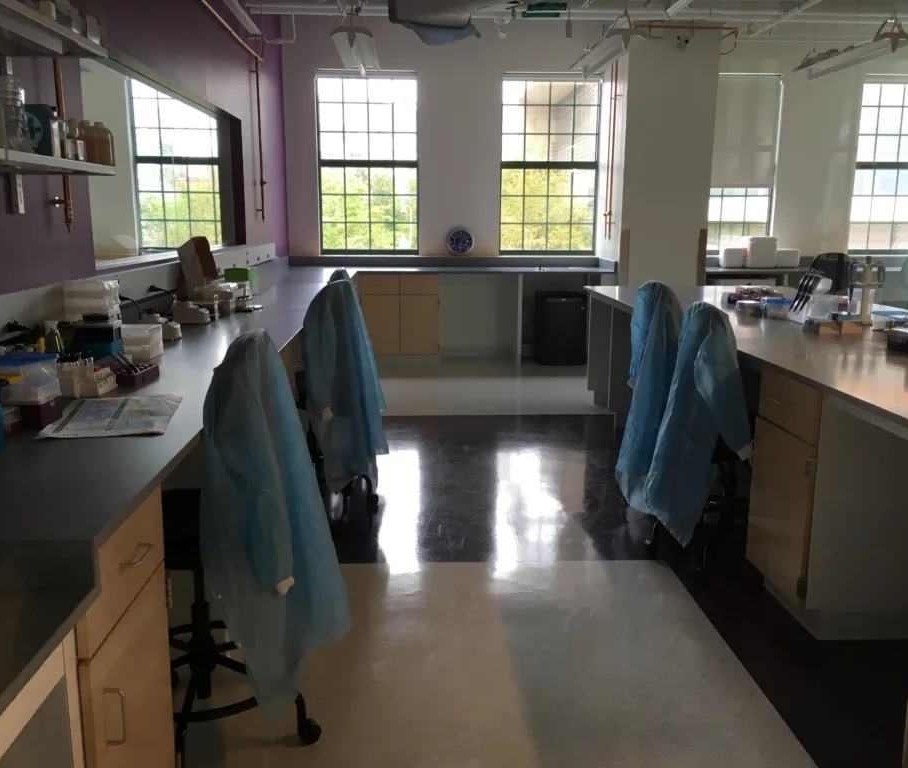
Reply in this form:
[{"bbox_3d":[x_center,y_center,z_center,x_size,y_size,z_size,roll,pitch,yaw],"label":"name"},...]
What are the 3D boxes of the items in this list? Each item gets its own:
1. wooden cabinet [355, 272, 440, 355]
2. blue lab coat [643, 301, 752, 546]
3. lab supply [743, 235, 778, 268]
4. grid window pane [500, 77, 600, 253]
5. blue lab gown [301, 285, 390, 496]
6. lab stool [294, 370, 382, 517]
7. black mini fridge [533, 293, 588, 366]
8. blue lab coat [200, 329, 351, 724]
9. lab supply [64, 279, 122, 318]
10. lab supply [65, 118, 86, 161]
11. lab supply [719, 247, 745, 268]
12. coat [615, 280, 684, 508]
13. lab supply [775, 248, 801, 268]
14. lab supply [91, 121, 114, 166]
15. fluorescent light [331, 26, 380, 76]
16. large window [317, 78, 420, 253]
[{"bbox_3d":[-0.548,-0.729,8.695,0.770,0.820,0.600,0,11,-3],"label":"wooden cabinet"},{"bbox_3d":[1.012,0.159,3.622,0.390,1.010,0.460,0,11,-3],"label":"blue lab coat"},{"bbox_3d":[3.258,-1.384,9.109,0.285,0.310,0.260,0,11,-3],"label":"lab supply"},{"bbox_3d":[1.034,-2.325,9.232,1.060,1.854,0.120,0,11,-3],"label":"grid window pane"},{"bbox_3d":[-0.522,-0.001,4.136,0.380,1.000,0.440,0,11,-3],"label":"blue lab gown"},{"bbox_3d":[-0.696,0.069,4.266,0.620,1.080,0.600,0,11,-3],"label":"lab stool"},{"bbox_3d":[1.084,-0.571,8.693,0.445,0.680,0.470,0,11,-3],"label":"black mini fridge"},{"bbox_3d":[-0.472,0.359,2.334,0.360,1.030,0.460,0,11,-3],"label":"blue lab coat"},{"bbox_3d":[-1.363,-0.316,3.231,0.145,0.140,0.160,0,11,-3],"label":"lab supply"},{"bbox_3d":[-1.128,-0.721,2.558,0.058,0.130,0.058,-7,13,-32],"label":"lab supply"},{"bbox_3d":[2.775,-1.263,8.663,0.190,0.200,0.190,0,11,-3],"label":"lab supply"},{"bbox_3d":[0.949,0.043,3.947,0.370,1.020,0.440,0,11,-3],"label":"coat"},{"bbox_3d":[3.324,-1.267,8.699,0.250,0.200,0.210,0,11,-3],"label":"lab supply"},{"bbox_3d":[-1.223,-0.830,2.964,0.070,0.152,0.075,0,11,-3],"label":"lab supply"},{"bbox_3d":[-0.666,-2.293,5.989,0.260,0.135,1.250,0,11,-3],"label":"fluorescent light"},{"bbox_3d":[-0.907,-2.316,9.145,1.057,1.852,0.120,0,11,-3],"label":"large window"}]

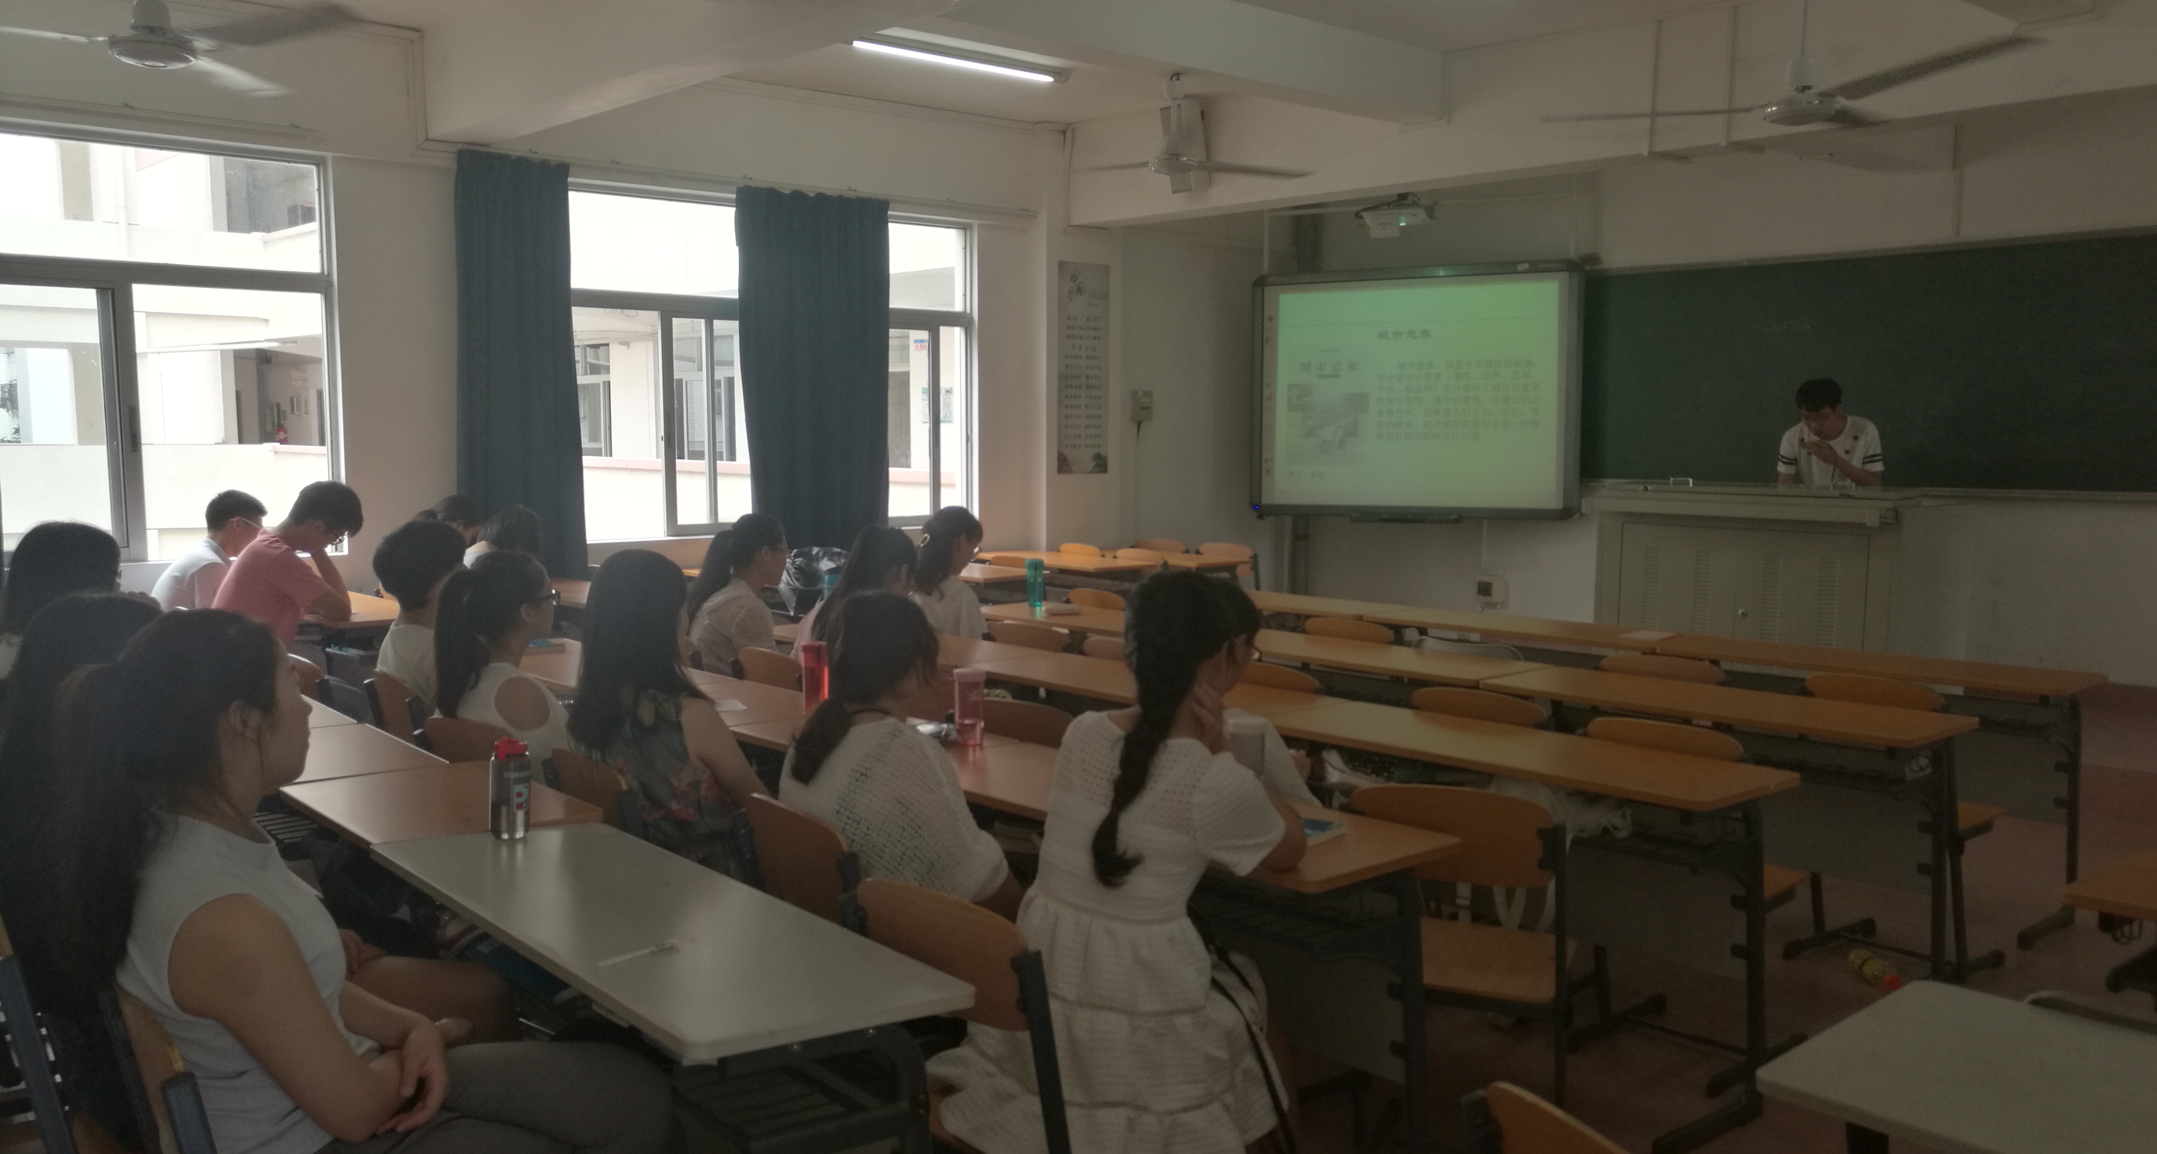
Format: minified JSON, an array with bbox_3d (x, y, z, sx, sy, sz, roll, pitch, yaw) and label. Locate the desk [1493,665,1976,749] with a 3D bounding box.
[{"bbox_3d":[1.764,0.696,4.698,0.450,0.710,1.250,-4,6,-39],"label":"desk"}]

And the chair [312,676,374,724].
[{"bbox_3d":[-1.826,0.647,4.666,0.500,0.810,0.420,-4,7,-41],"label":"chair"}]

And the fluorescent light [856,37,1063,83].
[{"bbox_3d":[-0.518,-2.428,7.908,1.230,0.100,0.150,-4,7,-41],"label":"fluorescent light"}]

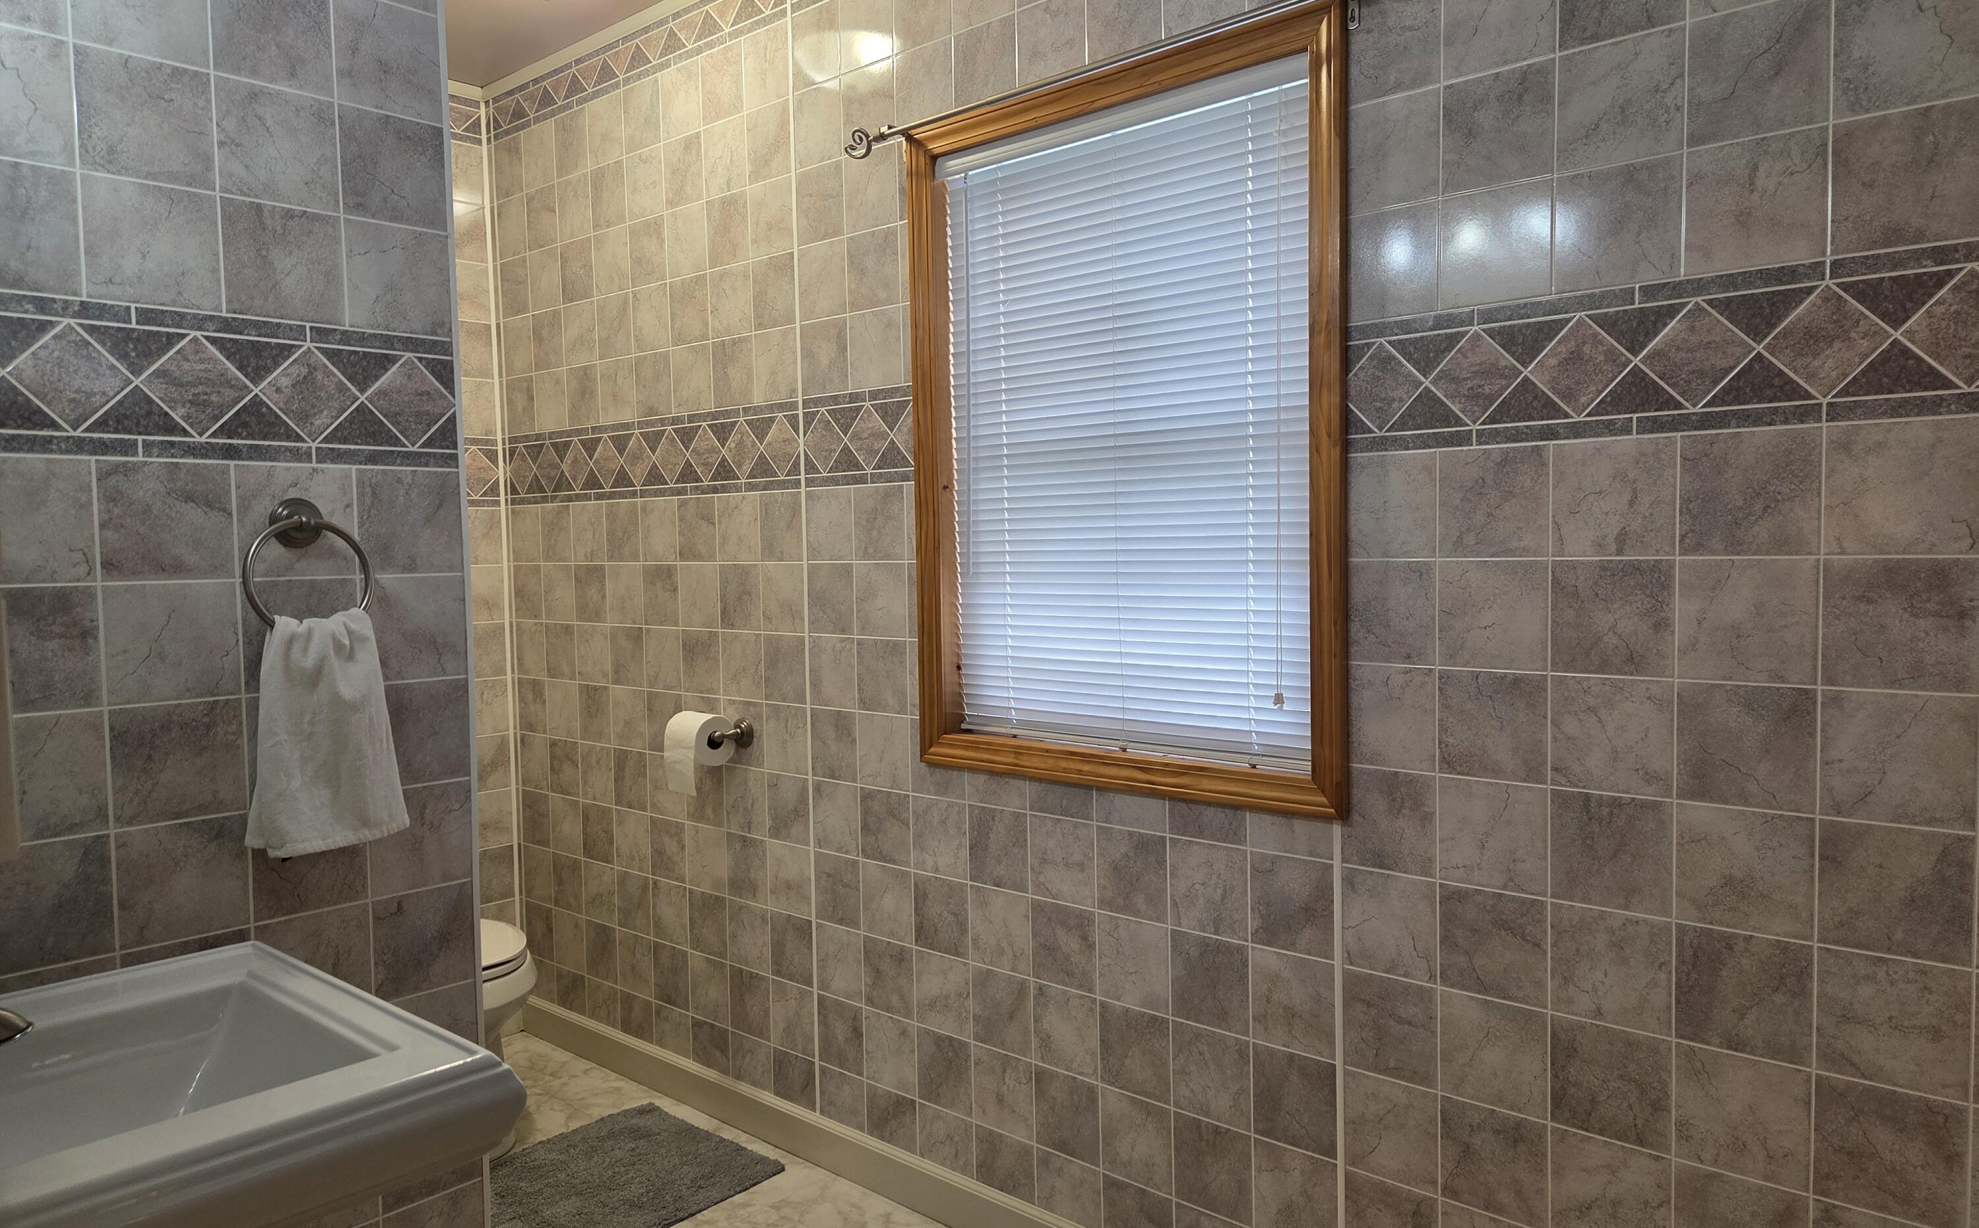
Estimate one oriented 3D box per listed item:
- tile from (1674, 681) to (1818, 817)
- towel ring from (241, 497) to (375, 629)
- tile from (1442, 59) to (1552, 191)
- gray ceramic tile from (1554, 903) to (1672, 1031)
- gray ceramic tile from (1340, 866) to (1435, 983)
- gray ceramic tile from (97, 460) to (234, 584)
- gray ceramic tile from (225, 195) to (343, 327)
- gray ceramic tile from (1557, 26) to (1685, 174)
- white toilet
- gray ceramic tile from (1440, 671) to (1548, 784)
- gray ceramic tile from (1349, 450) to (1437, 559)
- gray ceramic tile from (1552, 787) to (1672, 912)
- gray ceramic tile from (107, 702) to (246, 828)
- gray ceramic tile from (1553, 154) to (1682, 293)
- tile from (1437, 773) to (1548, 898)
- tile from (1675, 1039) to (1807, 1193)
[{"bbox_3d":[0.921,0.161,1.598,0.150,0.150,0.010,2,4,42],"label":"tile"},{"bbox_3d":[-0.911,-0.062,1.751,0.062,0.185,0.164,2,4,42],"label":"towel ring"},{"bbox_3d":[0.679,-0.646,1.756,0.150,0.150,0.010,2,4,42],"label":"tile"},{"bbox_3d":[0.813,0.463,1.718,0.150,0.150,0.010,2,4,42],"label":"gray ceramic tile"},{"bbox_3d":[0.588,0.454,1.919,0.147,0.151,0.010,2,4,42],"label":"gray ceramic tile"},{"bbox_3d":[-1.036,-0.116,1.656,0.010,0.150,0.150,2,4,42],"label":"gray ceramic tile"},{"bbox_3d":[-0.942,-0.468,1.754,0.010,0.153,0.152,2,4,42],"label":"gray ceramic tile"},{"bbox_3d":[0.793,-0.644,1.655,0.152,0.153,0.010,2,4,42],"label":"gray ceramic tile"},{"bbox_3d":[-1.319,0.830,3.096,0.700,0.740,0.420,2,4,42],"label":"white toilet"},{"bbox_3d":[0.691,0.153,1.798,0.150,0.150,0.010,2,4,42],"label":"gray ceramic tile"},{"bbox_3d":[0.574,-0.155,1.885,0.150,0.150,0.010,2,4,42],"label":"gray ceramic tile"},{"bbox_3d":[0.807,0.308,1.704,0.150,0.150,0.010,2,4,42],"label":"gray ceramic tile"},{"bbox_3d":[-1.030,0.188,1.673,0.010,0.150,0.152,2,4,42],"label":"gray ceramic tile"},{"bbox_3d":[0.794,-0.491,1.661,0.150,0.150,0.010,2,4,42],"label":"gray ceramic tile"},{"bbox_3d":[0.694,0.305,1.806,0.150,0.150,0.010,2,4,42],"label":"tile"},{"bbox_3d":[0.929,0.619,1.624,0.150,0.150,0.010,2,4,42],"label":"tile"}]

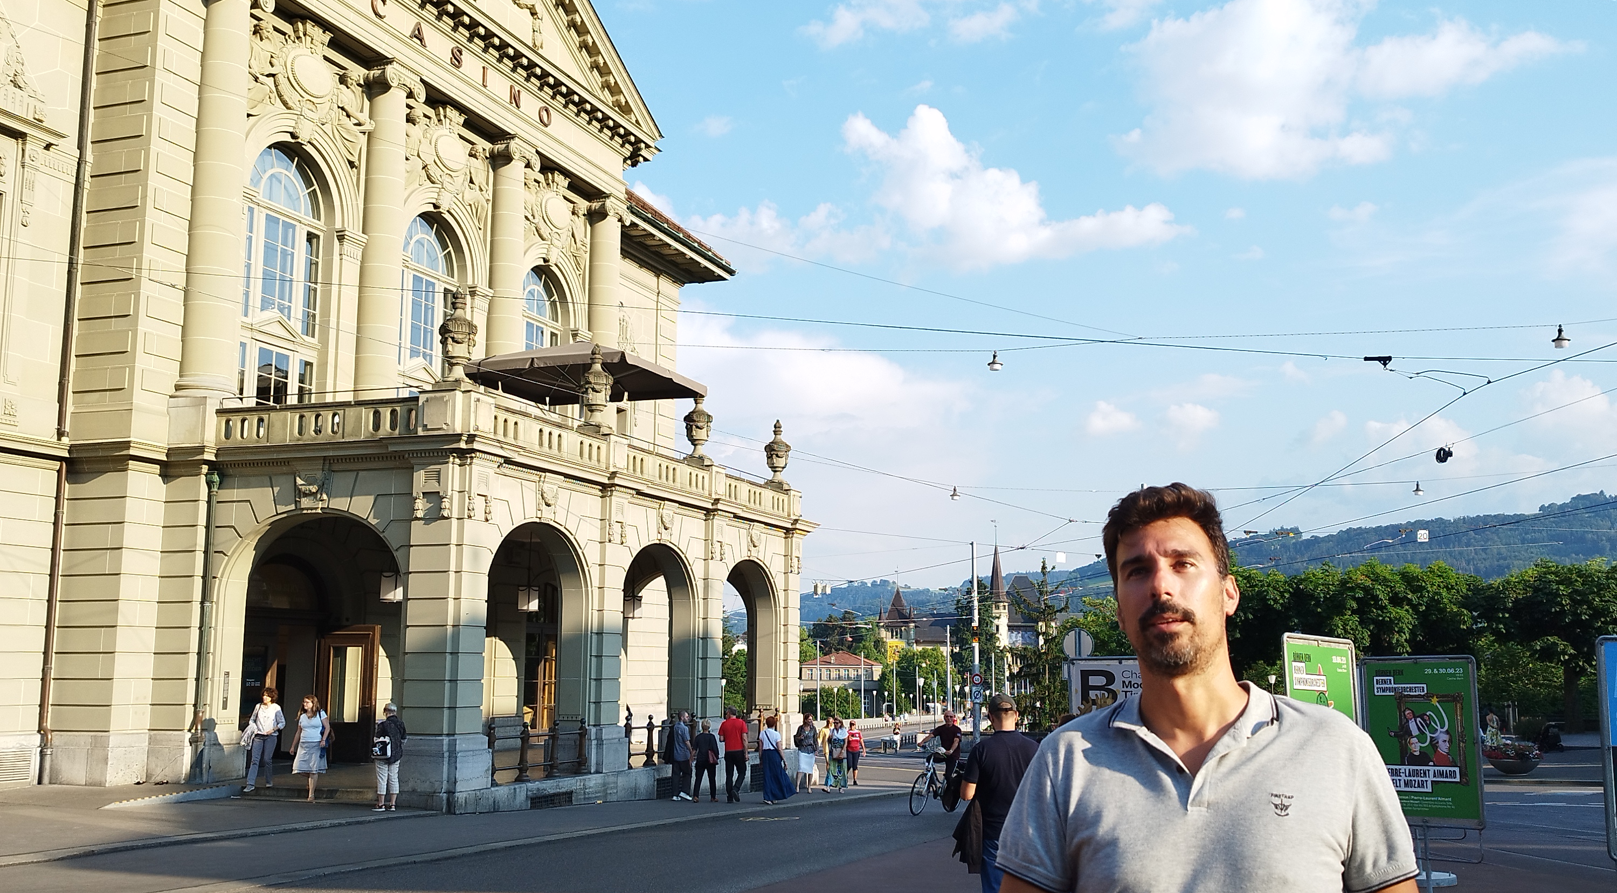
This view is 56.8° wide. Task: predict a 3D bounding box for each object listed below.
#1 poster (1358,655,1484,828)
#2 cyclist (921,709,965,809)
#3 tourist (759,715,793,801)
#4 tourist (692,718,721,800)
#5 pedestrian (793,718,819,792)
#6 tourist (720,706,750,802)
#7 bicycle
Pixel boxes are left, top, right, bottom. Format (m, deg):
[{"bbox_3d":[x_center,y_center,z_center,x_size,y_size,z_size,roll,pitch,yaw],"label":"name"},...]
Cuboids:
[{"bbox_3d":[5.042,2.428,12.277,0.950,1.350,0.070,-5,-10,31],"label":"poster"},{"bbox_3d":[2.321,5.338,25.592,0.550,1.598,0.750,-6,-10,33],"label":"cyclist"},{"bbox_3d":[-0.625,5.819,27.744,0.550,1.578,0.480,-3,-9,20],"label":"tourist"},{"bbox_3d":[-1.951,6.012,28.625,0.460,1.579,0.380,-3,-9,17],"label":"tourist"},{"bbox_3d":[-0.036,6.564,31.981,0.480,1.644,0.380,-2,-9,14],"label":"pedestrian"},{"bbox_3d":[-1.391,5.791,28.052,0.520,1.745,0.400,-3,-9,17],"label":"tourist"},{"bbox_3d":[2.207,5.716,25.435,0.580,1.080,1.720,-6,-10,33],"label":"bicycle"}]

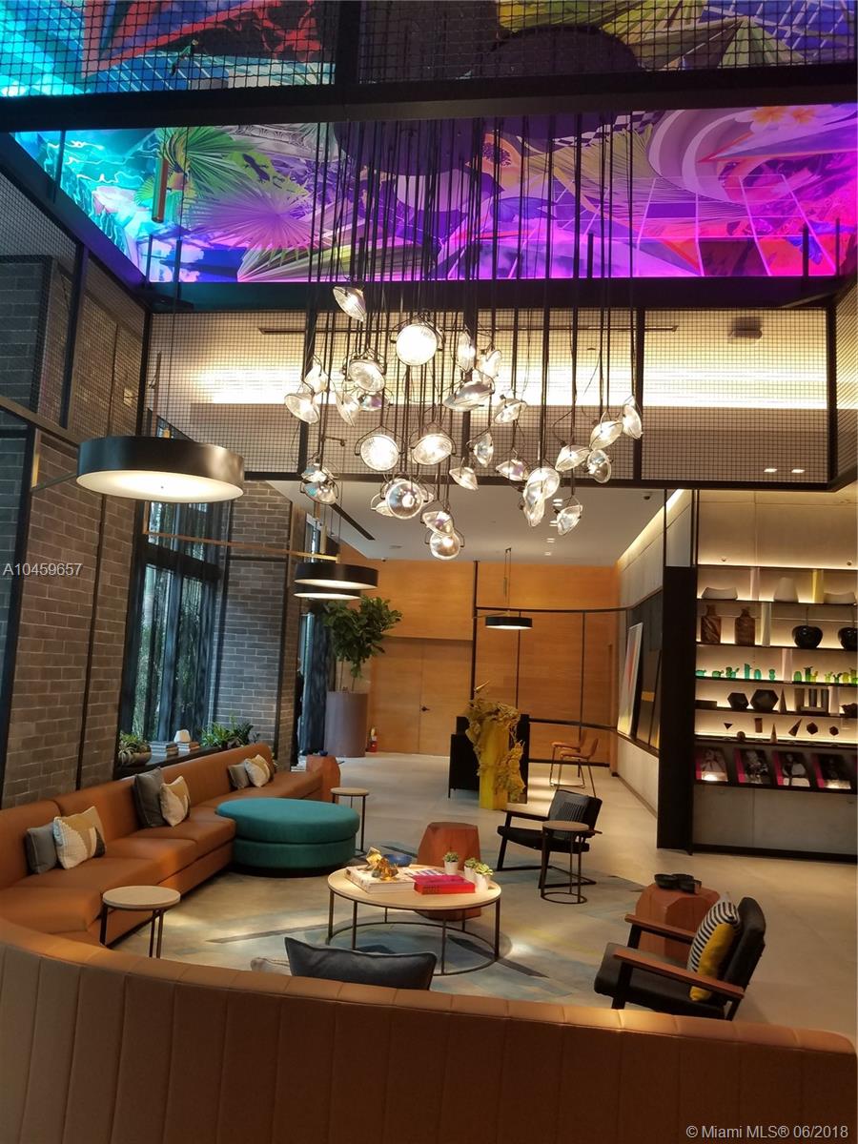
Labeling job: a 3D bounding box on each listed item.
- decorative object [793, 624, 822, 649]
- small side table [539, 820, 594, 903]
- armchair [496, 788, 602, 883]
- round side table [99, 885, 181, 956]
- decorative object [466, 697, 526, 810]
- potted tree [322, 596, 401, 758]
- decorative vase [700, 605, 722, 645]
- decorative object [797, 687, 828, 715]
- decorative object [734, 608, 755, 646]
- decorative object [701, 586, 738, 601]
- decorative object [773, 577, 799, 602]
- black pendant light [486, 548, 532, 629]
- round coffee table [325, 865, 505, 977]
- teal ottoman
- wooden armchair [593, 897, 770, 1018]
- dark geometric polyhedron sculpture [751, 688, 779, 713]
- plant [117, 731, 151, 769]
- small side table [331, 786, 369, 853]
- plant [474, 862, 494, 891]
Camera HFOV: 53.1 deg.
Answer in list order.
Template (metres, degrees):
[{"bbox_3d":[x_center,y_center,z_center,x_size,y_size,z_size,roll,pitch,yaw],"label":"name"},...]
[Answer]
[{"bbox_3d":[4.102,0.705,9.307,0.330,0.253,0.316,2,-7,7],"label":"decorative object"},{"bbox_3d":[1.092,2.320,6.882,0.375,0.567,0.375,2,-7,6],"label":"small side table"},{"bbox_3d":[1.065,2.326,7.612,0.740,0.720,0.690,6,-8,-29],"label":"armchair"},{"bbox_3d":[-1.452,1.885,4.252,0.397,0.560,0.397,3,-7,0],"label":"round side table"},{"bbox_3d":[0.875,2.330,11.321,0.741,1.469,0.590,2,-7,7],"label":"decorative object"},{"bbox_3d":[-1.352,2.027,17.094,1.526,3.229,1.374,2,-7,7],"label":"potted tree"},{"bbox_3d":[3.101,0.580,9.434,0.225,0.438,0.203,2,-7,7],"label":"decorative vase"},{"bbox_3d":[4.064,1.374,9.106,0.345,0.270,0.130,2,-7,6],"label":"decorative object"},{"bbox_3d":[3.408,0.599,9.270,0.220,0.396,0.200,2,-7,6],"label":"decorative object"},{"bbox_3d":[3.204,0.237,9.464,0.406,0.152,0.203,2,-7,7],"label":"decorative object"},{"bbox_3d":[3.853,0.193,9.272,0.265,0.274,0.230,2,-7,6],"label":"decorative object"},{"bbox_3d":[1.437,0.284,15.513,0.860,1.430,0.860,2,-7,6],"label":"black pendant light"},{"bbox_3d":[-0.104,2.162,5.400,1.058,0.397,1.058,3,-7,0],"label":"round coffee table"},{"bbox_3d":[-1.255,2.343,7.618,1.250,0.470,1.250,2,-7,6],"label":"teal ottoman"},{"bbox_3d":[1.177,1.911,4.049,0.748,0.702,0.682,1,-7,16],"label":"wooden armchair"},{"bbox_3d":[3.399,1.302,8.709,0.280,0.232,0.260,2,-7,6],"label":"dark geometric polyhedron sculpture"},{"bbox_3d":[-2.778,1.677,8.104,0.316,0.356,0.316,2,-7,7],"label":"plant"},{"bbox_3d":[-0.762,2.381,8.179,0.375,0.570,0.375,2,-7,6],"label":"small side table"},{"bbox_3d":[0.349,1.934,5.467,0.130,0.165,0.130,2,-7,6],"label":"plant"}]

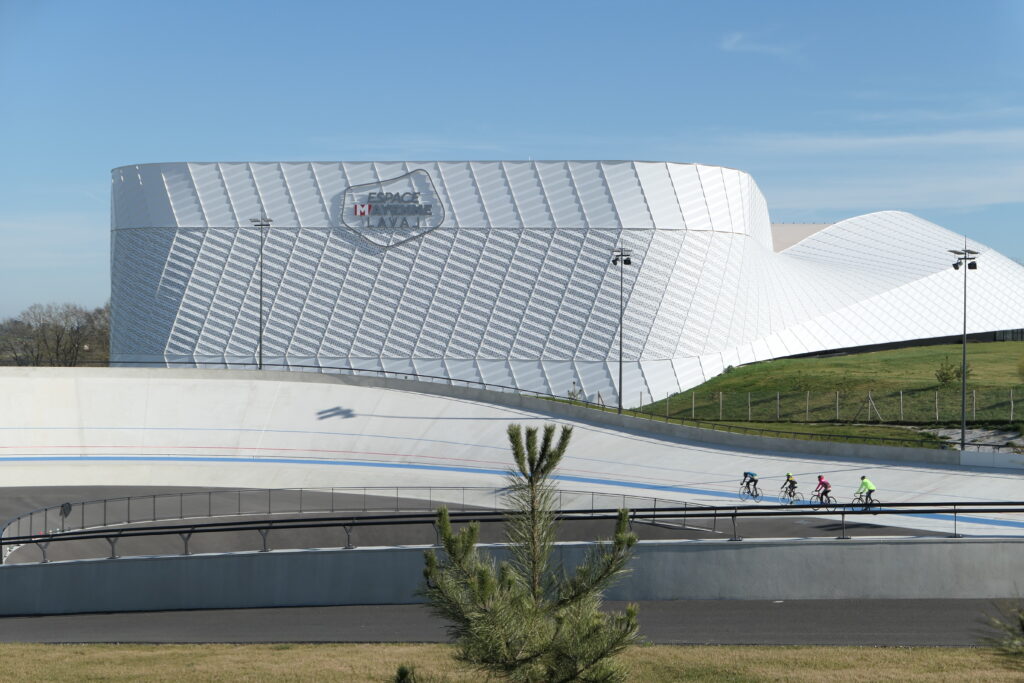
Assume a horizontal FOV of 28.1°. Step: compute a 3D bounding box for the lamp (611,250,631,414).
[{"bbox_3d":[6.100,-0.641,114.200,1.400,9.700,0.800,2,1,42],"label":"lamp"}]

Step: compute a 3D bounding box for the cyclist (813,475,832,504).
[{"bbox_3d":[13.873,6.709,91.300,0.500,1.500,0.800,0,1,-43],"label":"cyclist"}]

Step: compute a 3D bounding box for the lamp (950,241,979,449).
[{"bbox_3d":[21.551,0.190,97.500,0.900,10.200,1.400,0,1,-43],"label":"lamp"}]

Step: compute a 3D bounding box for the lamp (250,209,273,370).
[{"bbox_3d":[-15.117,-3.048,123.600,1.400,10.000,0.800,1,1,7],"label":"lamp"}]

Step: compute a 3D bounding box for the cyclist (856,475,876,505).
[{"bbox_3d":[15.647,6.696,90.400,0.500,1.500,0.850,0,1,-43],"label":"cyclist"}]

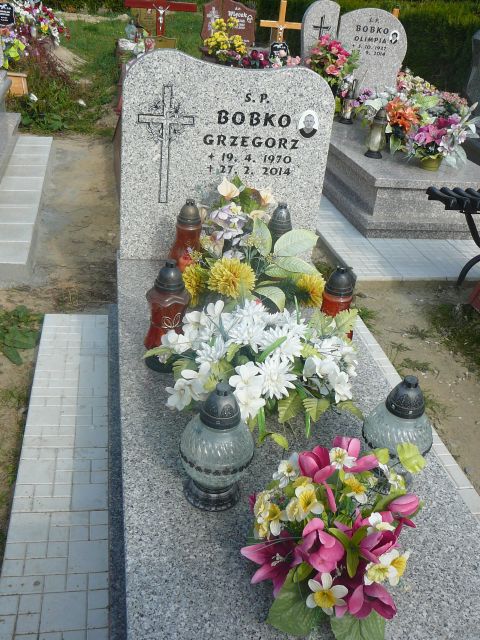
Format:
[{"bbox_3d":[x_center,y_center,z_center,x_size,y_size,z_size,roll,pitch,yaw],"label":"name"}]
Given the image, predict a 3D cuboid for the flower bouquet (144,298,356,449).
[{"bbox_3d":[0.041,0.135,1.946,0.600,0.245,0.470,-1,30,-11],"label":"flower bouquet"}]

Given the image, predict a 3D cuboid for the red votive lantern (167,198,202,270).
[{"bbox_3d":[-0.216,-0.346,2.671,0.152,0.305,0.152,-1,30,-11],"label":"red votive lantern"}]

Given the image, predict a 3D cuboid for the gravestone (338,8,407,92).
[{"bbox_3d":[1.133,-2.291,5.694,0.646,0.813,0.080,-2,31,-14],"label":"gravestone"}]

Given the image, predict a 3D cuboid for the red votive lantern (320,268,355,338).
[{"bbox_3d":[0.334,-0.036,2.231,0.152,0.303,0.152,-1,30,-11],"label":"red votive lantern"}]

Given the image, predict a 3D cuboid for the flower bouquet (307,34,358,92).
[{"bbox_3d":[0.830,-2.079,5.395,0.440,0.550,0.380,-2,31,-14],"label":"flower bouquet"}]

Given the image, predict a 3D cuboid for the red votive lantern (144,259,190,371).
[{"bbox_3d":[-0.225,-0.019,2.048,0.147,0.359,0.147,-1,30,-11],"label":"red votive lantern"}]

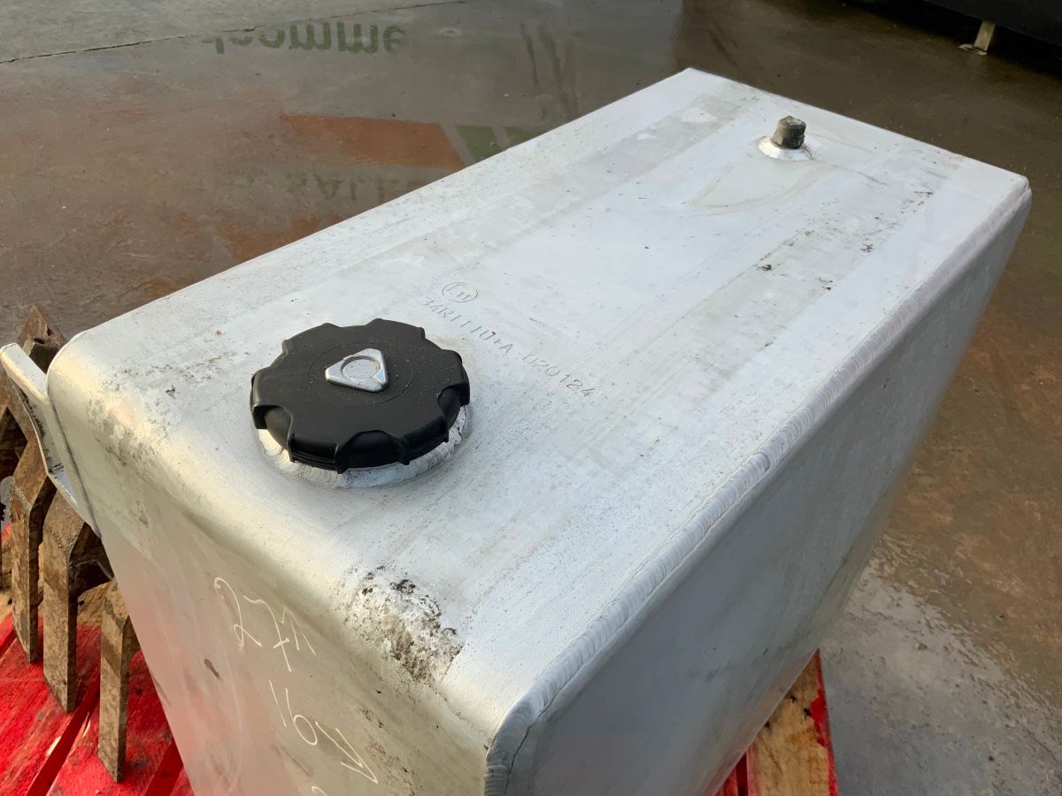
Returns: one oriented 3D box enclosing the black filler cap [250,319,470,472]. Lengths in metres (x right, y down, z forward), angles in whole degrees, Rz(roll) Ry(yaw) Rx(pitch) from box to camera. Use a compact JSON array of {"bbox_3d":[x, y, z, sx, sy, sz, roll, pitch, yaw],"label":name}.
[{"bbox_3d":[-0.080,-0.006,0.420,0.102,0.020,0.102,3,40,-3],"label":"black filler cap"}]

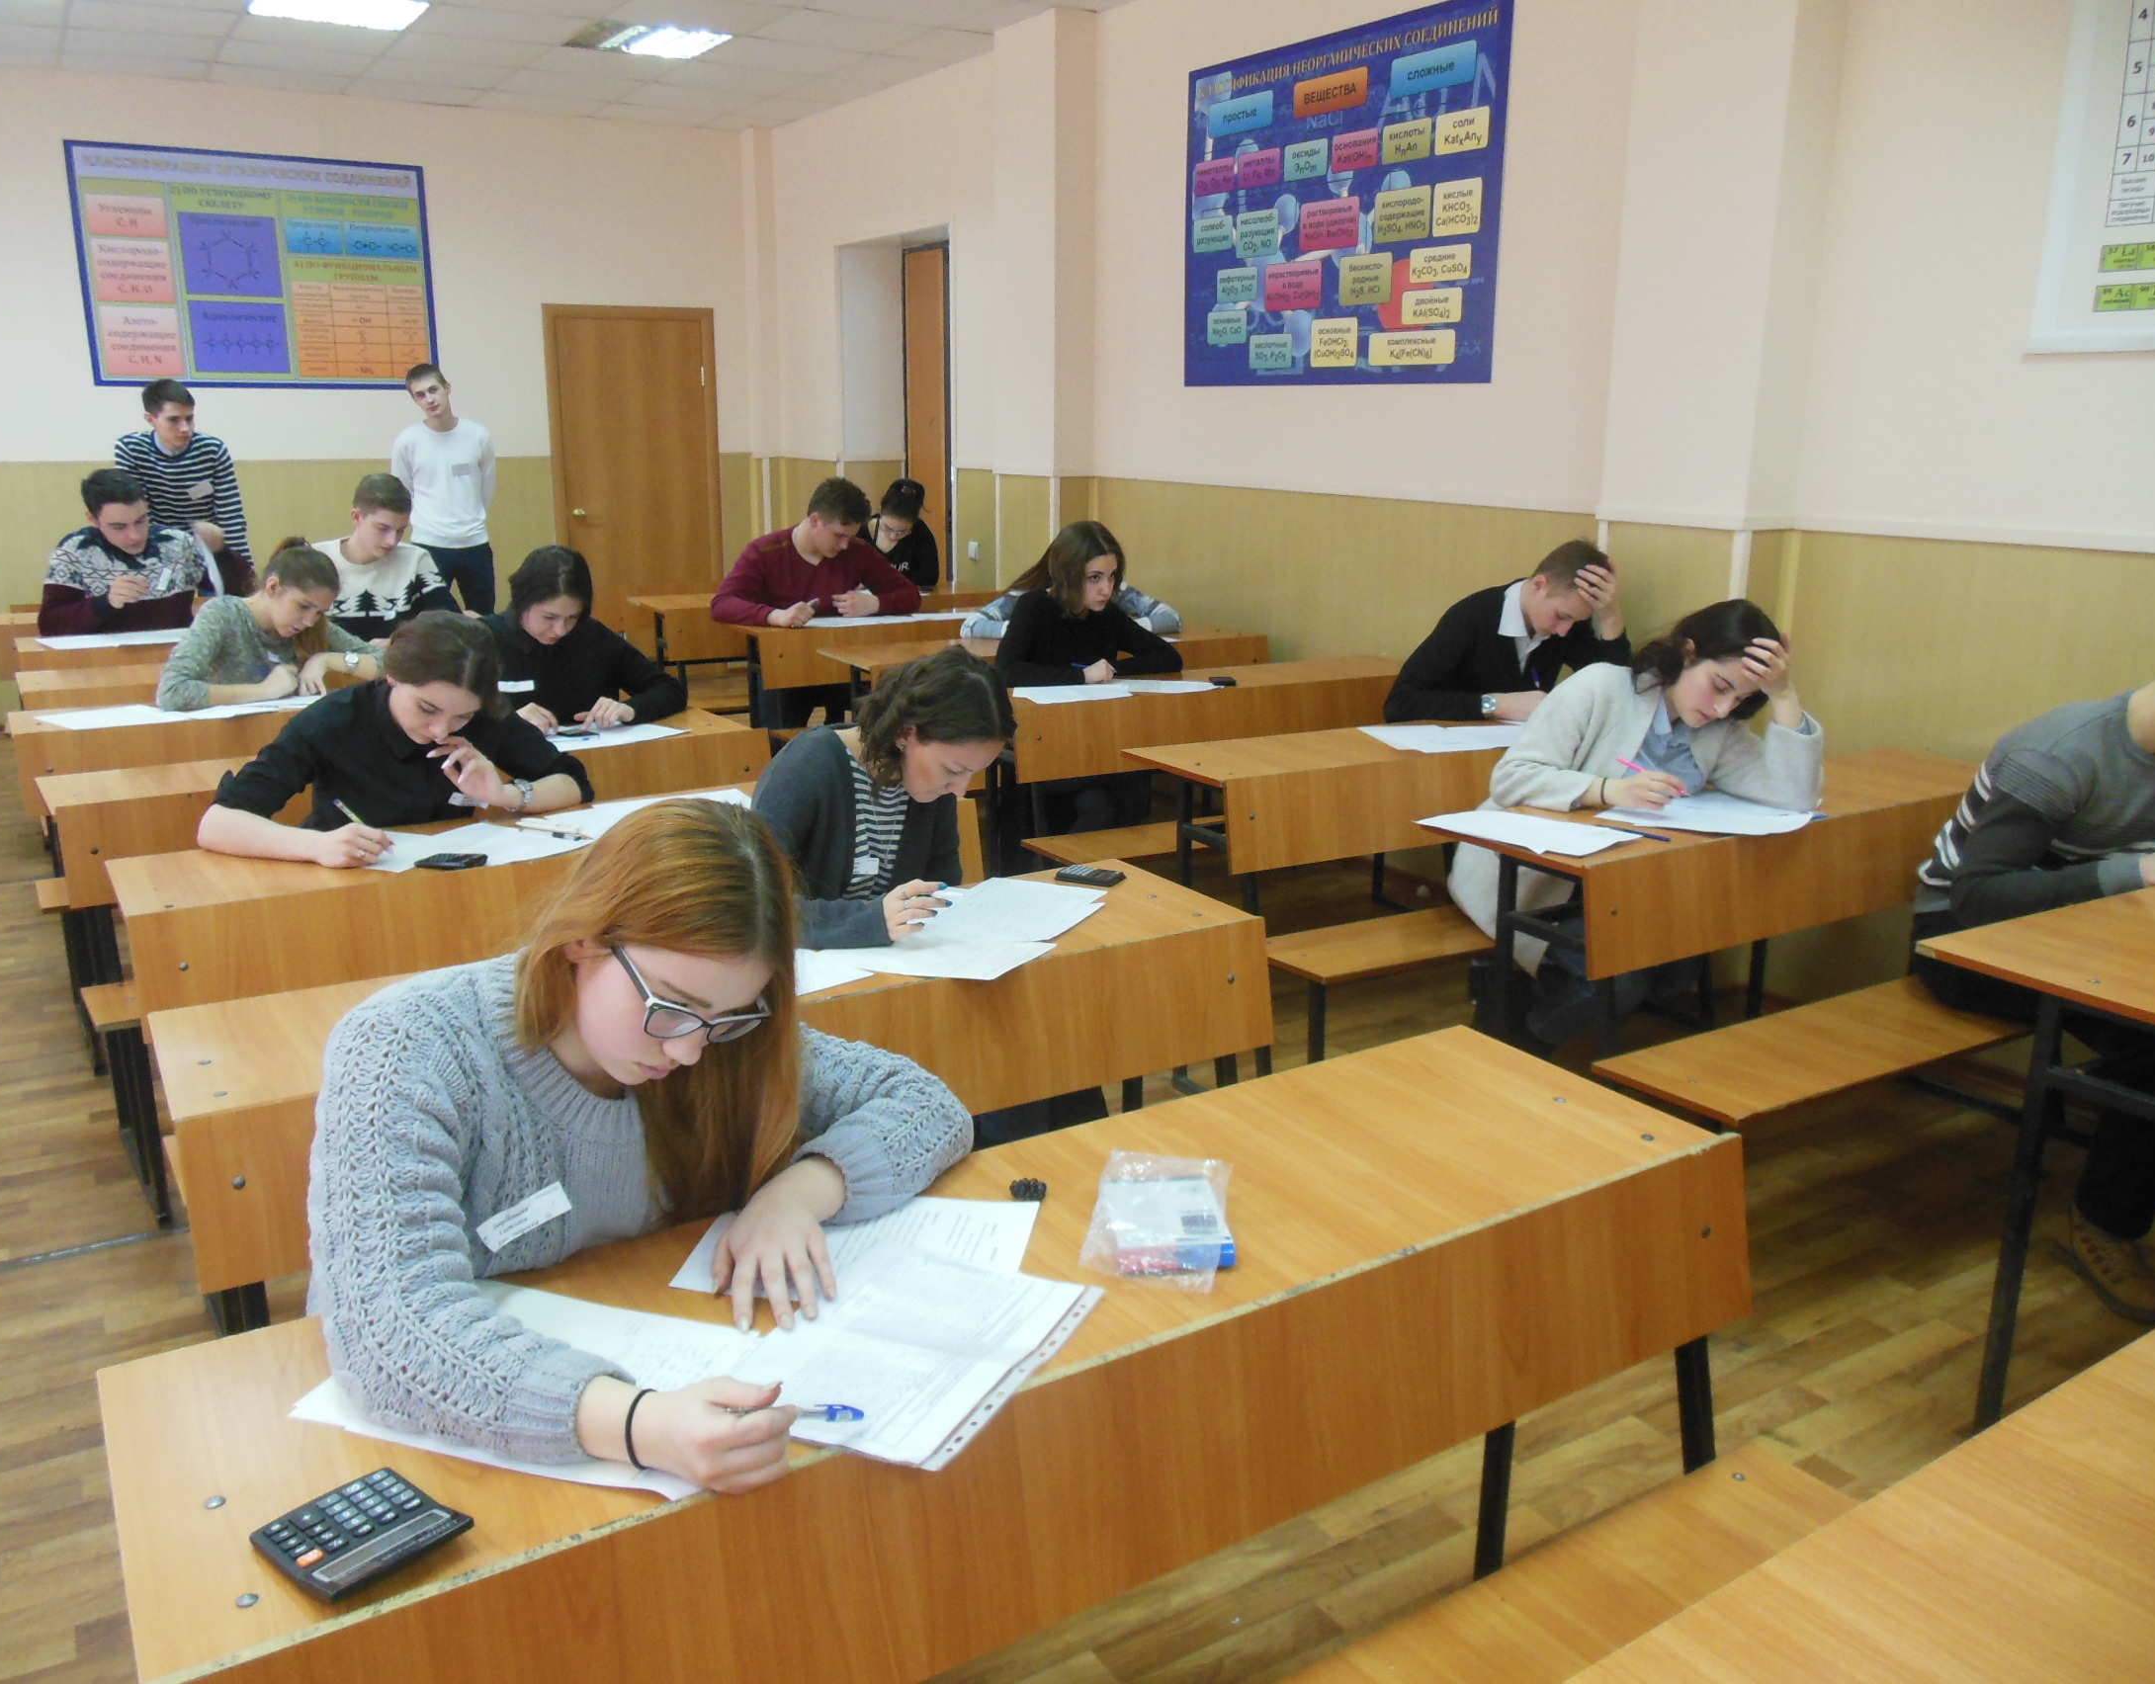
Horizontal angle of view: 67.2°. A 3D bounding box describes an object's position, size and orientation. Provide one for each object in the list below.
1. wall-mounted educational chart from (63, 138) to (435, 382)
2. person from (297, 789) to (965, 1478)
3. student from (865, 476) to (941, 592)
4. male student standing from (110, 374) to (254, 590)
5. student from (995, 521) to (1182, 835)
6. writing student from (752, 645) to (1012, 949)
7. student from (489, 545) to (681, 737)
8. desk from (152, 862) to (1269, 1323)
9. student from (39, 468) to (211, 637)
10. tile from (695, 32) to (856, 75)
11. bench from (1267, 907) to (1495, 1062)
[{"bbox_3d":[-4.068,-2.843,8.109,1.570,1.110,0.020,-8,17,-30],"label":"wall-mounted educational chart"},{"bbox_3d":[-0.379,0.522,1.586,0.630,1.180,0.780,-12,19,-40],"label":"person"},{"bbox_3d":[-0.894,-1.083,7.673,0.550,1.245,0.720,-8,17,-31],"label":"student"},{"bbox_3d":[-3.541,-1.017,6.531,0.500,1.637,0.400,-13,20,-42],"label":"male student standing"},{"bbox_3d":[-0.027,-0.382,5.076,0.630,1.225,0.700,-8,17,-31],"label":"student"},{"bbox_3d":[-0.365,0.239,2.850,0.520,1.160,0.700,-13,20,-42],"label":"writing student"},{"bbox_3d":[-1.345,-0.205,4.417,0.550,1.195,0.700,-8,17,-31],"label":"student"},{"bbox_3d":[-0.461,0.538,2.446,1.537,0.754,0.440,-8,17,-31],"label":"desk"},{"bbox_3d":[-3.345,-0.657,5.769,0.560,1.310,0.700,-10,18,-35],"label":"student"},{"bbox_3d":[-1.315,-3.481,7.223,0.600,0.020,0.600,-8,17,-30],"label":"tile"},{"bbox_3d":[1.068,0.365,3.865,1.510,0.410,0.270,-8,17,-31],"label":"bench"}]

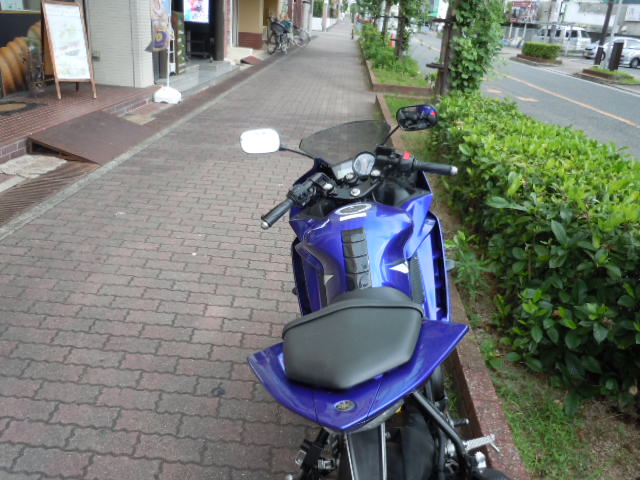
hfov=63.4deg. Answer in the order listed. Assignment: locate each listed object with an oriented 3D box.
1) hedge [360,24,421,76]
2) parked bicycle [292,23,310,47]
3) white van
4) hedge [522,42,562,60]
[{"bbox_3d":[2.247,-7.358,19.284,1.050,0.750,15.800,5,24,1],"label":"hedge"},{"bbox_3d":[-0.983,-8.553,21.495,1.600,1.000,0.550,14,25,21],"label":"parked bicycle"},{"bbox_3d":[22.018,-18.415,47.252,1.700,1.950,4.550,-10,28,-30],"label":"white van"},{"bbox_3d":[11.501,-9.871,26.998,1.050,0.680,2.900,5,24,1],"label":"hedge"}]

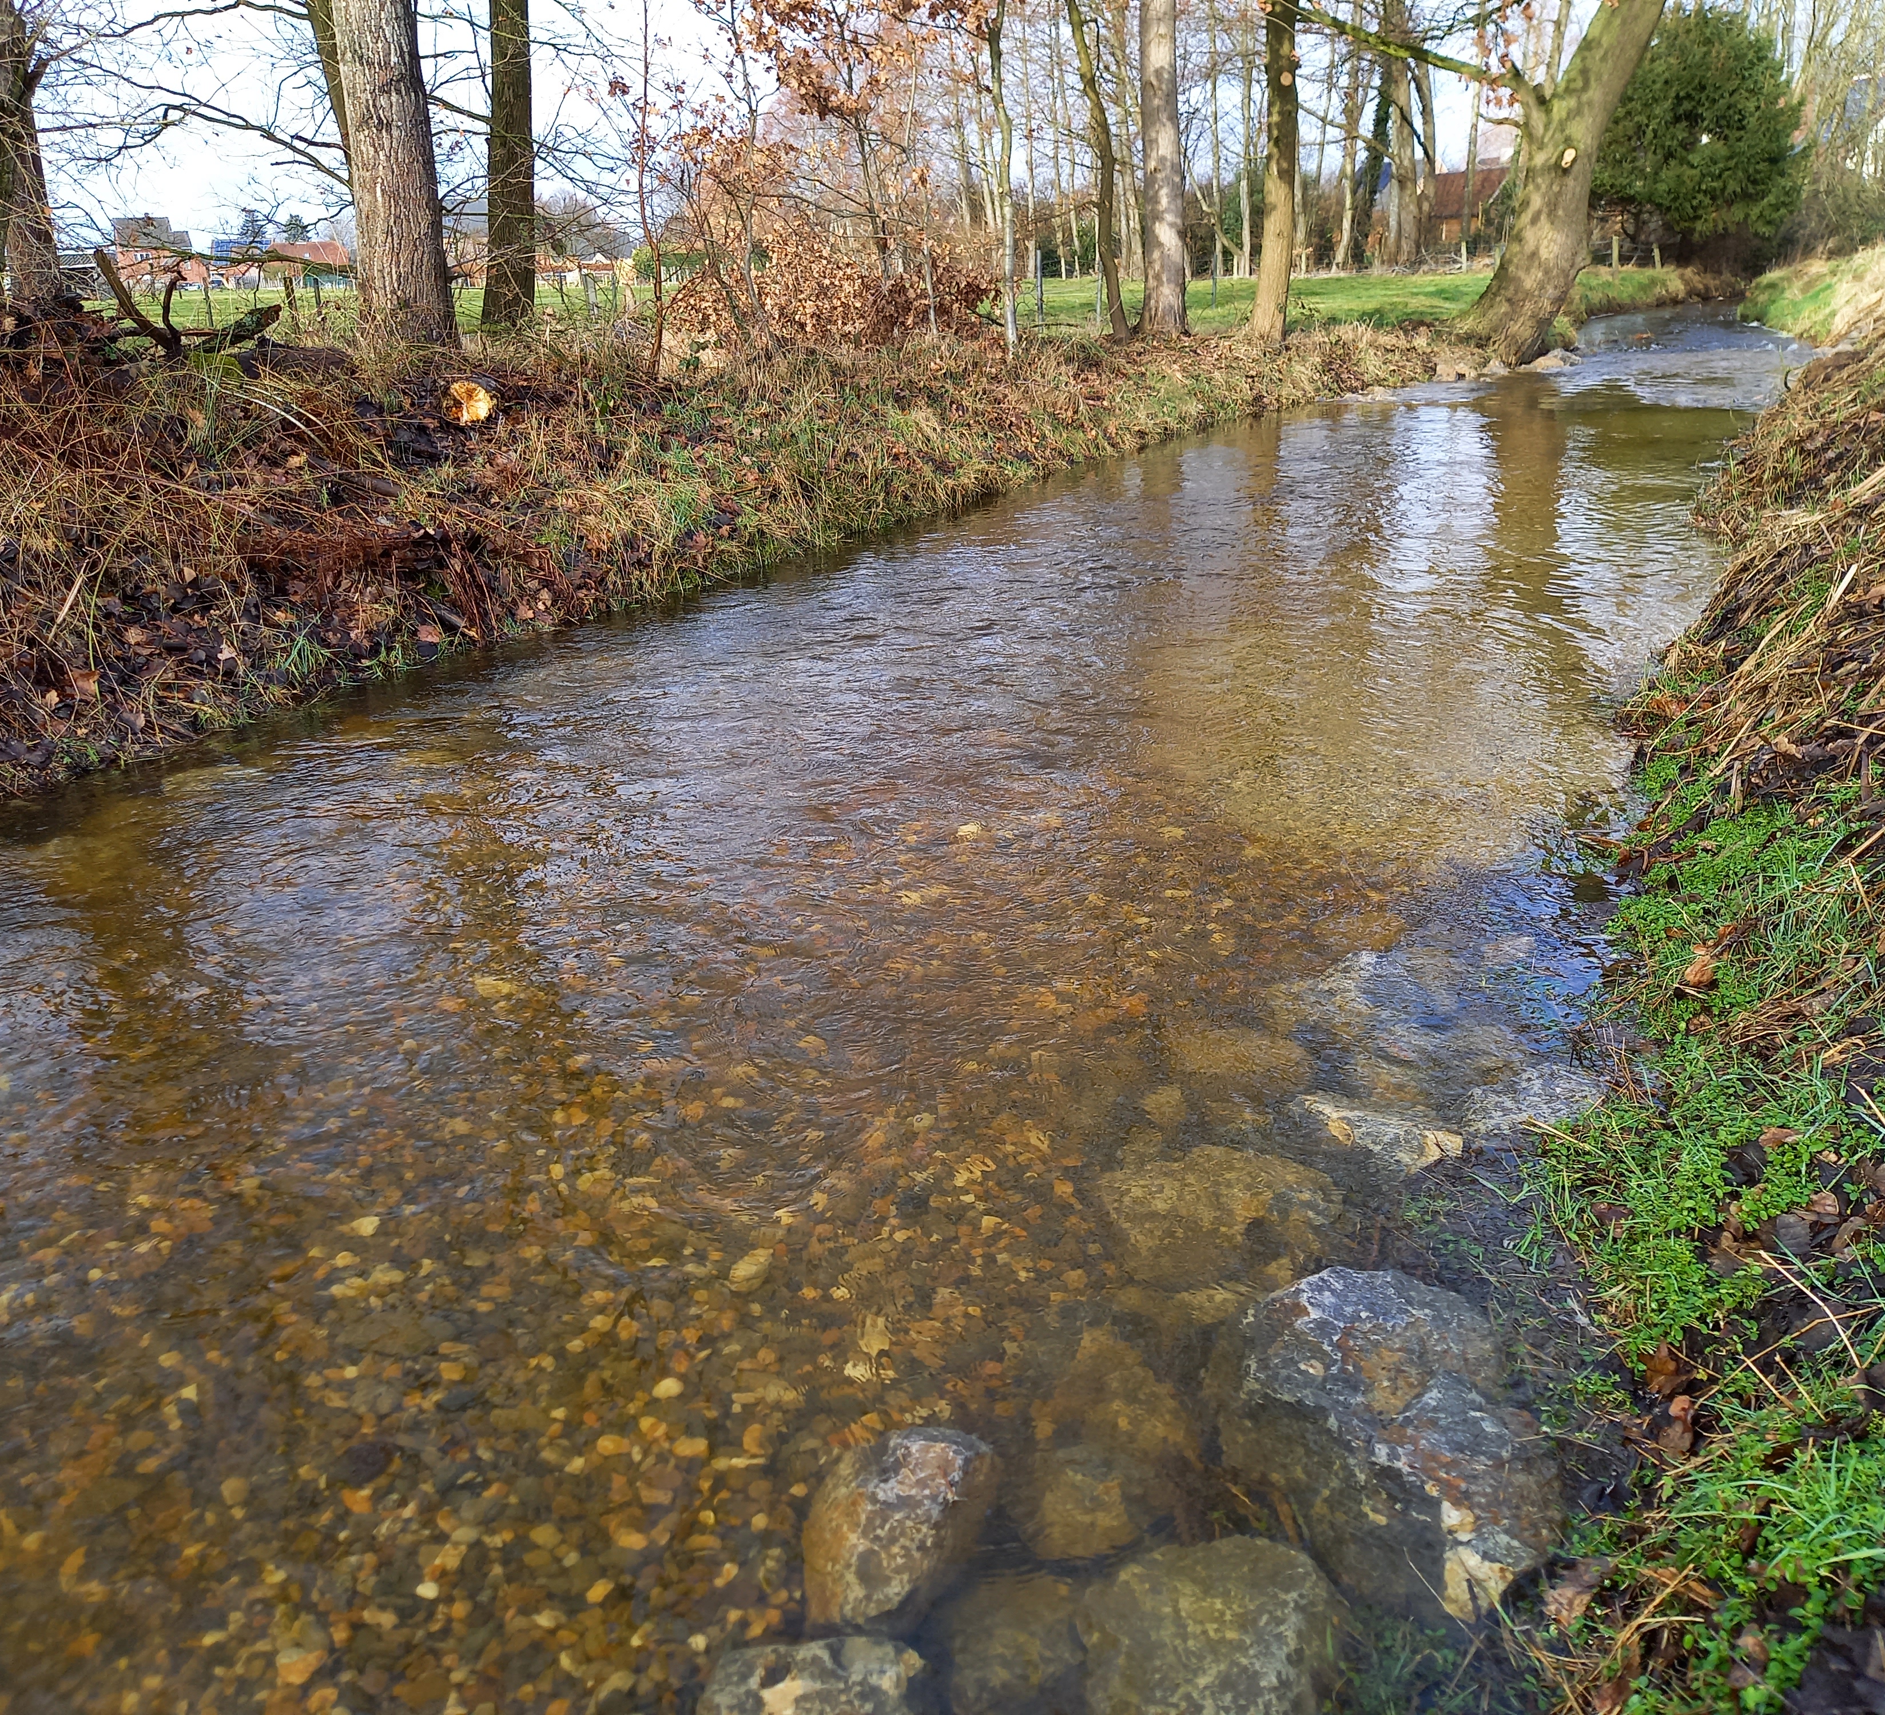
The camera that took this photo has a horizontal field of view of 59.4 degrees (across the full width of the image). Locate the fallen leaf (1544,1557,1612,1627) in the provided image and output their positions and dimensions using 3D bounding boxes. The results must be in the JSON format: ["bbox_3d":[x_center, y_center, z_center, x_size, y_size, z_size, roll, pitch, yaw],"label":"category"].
[{"bbox_3d":[0.747,0.863,1.943,0.070,0.025,0.075,-13,13,5],"label":"fallen leaf"}]

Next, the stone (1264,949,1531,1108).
[{"bbox_3d":[0.988,0.382,3.618,0.520,0.200,0.420,3,20,9],"label":"stone"}]

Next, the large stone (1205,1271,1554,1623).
[{"bbox_3d":[0.607,0.827,2.312,0.350,0.260,0.460,-5,20,-11],"label":"large stone"}]

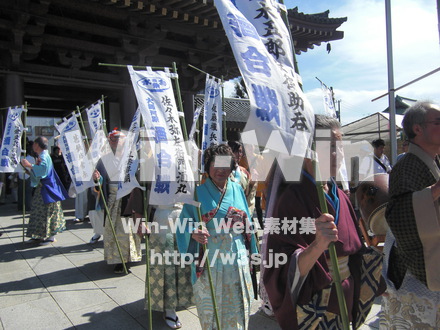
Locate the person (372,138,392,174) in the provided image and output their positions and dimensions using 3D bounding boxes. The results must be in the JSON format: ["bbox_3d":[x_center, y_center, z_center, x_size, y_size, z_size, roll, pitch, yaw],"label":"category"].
[{"bbox_3d":[2.383,0.397,5.262,0.480,1.650,0.320,0,3,6],"label":"person"}]

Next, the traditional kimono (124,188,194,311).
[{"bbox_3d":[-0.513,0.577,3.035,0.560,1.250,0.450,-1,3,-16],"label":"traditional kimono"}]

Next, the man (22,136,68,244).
[{"bbox_3d":[-2.770,0.402,5.556,0.660,1.620,0.550,0,3,-6],"label":"man"}]

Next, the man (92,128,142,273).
[{"bbox_3d":[-1.204,0.405,4.180,0.540,1.640,0.460,0,3,-9],"label":"man"}]

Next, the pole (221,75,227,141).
[{"bbox_3d":[0.091,0.226,3.572,0.030,2.210,0.030,-3,3,0],"label":"pole"}]

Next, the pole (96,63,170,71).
[{"bbox_3d":[-0.547,-0.662,2.410,0.530,0.020,0.020,-3,0,-25],"label":"pole"}]

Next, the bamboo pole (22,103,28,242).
[{"bbox_3d":[-3.029,0.123,5.535,0.030,2.180,0.030,3,3,0],"label":"bamboo pole"}]

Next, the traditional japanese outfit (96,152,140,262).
[{"bbox_3d":[-1.186,0.485,4.184,0.490,1.300,0.420,0,3,-9],"label":"traditional japanese outfit"}]

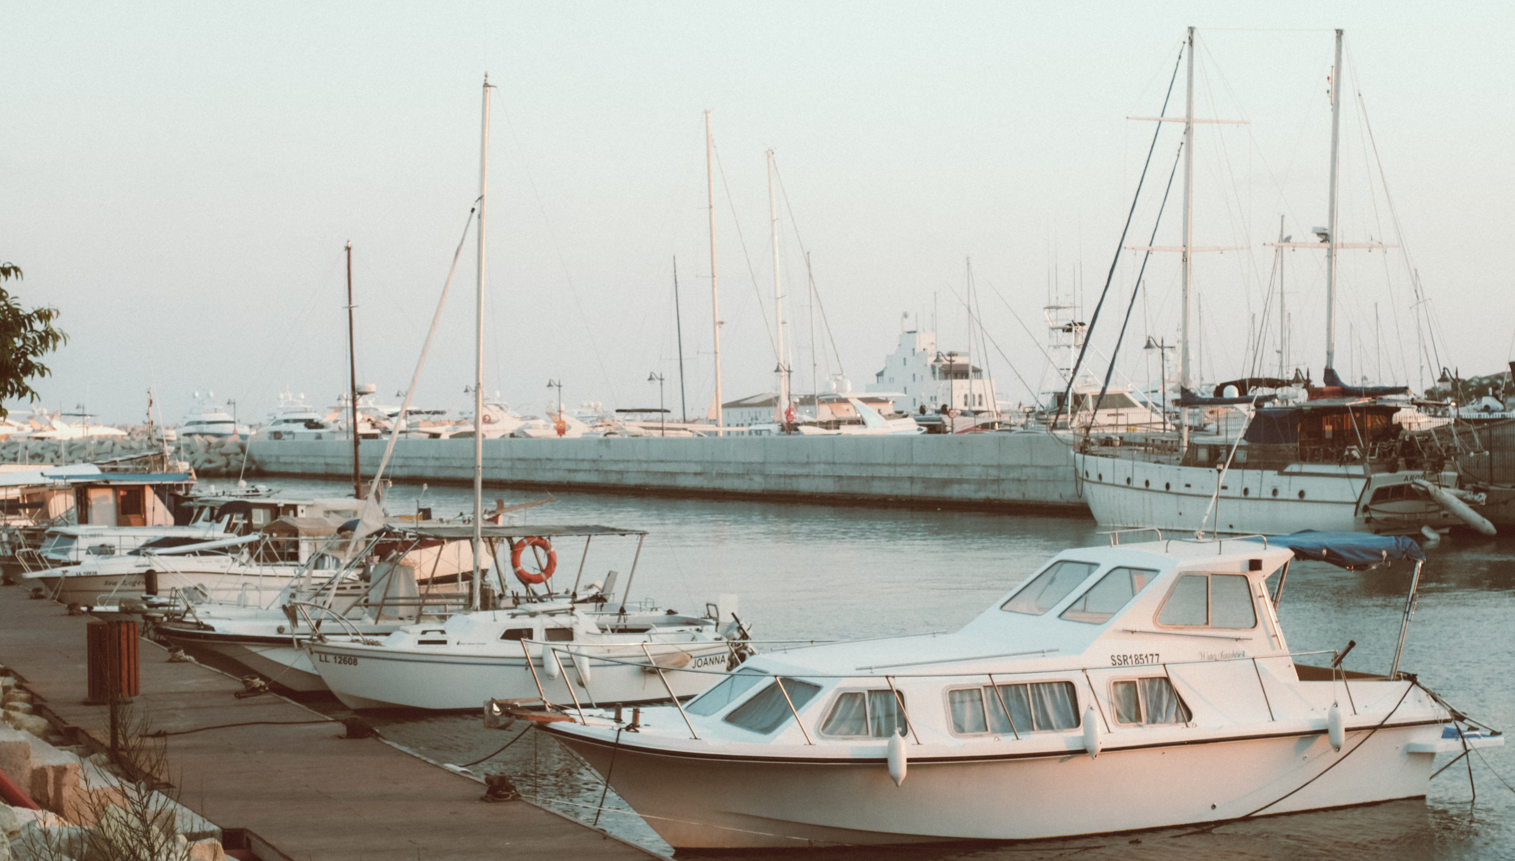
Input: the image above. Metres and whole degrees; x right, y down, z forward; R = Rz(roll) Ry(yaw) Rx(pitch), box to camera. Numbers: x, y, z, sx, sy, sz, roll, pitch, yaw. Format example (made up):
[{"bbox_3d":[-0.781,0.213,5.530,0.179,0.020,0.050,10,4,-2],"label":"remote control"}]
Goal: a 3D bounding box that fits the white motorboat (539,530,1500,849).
[{"bbox_3d":[2.514,2.340,17.377,9.600,2.750,3.050,-1,0,-22],"label":"white motorboat"}]

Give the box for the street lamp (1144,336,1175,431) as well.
[{"bbox_3d":[17.050,-1.401,74.996,1.500,5.219,0.500,-1,0,-37],"label":"street lamp"}]

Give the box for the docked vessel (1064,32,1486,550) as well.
[{"bbox_3d":[14.805,-4.950,56.130,4.400,16.400,14.000,-1,0,-33],"label":"docked vessel"}]

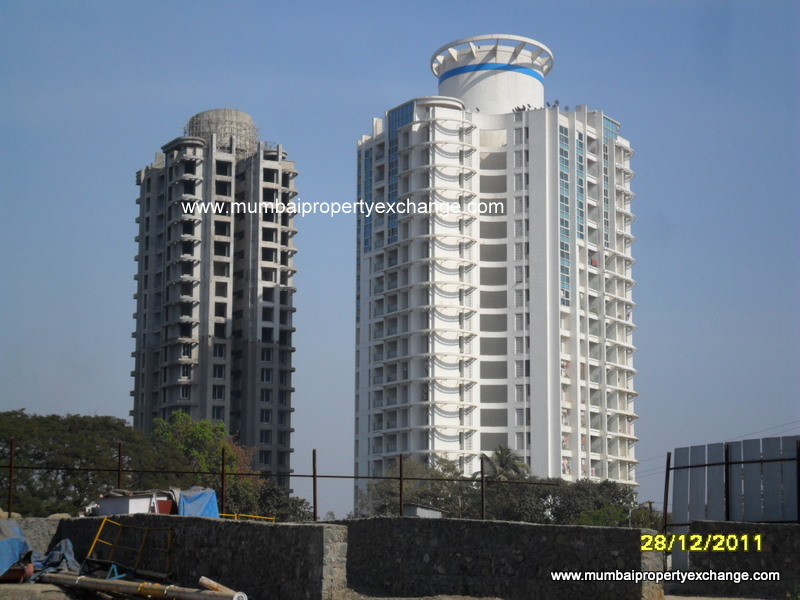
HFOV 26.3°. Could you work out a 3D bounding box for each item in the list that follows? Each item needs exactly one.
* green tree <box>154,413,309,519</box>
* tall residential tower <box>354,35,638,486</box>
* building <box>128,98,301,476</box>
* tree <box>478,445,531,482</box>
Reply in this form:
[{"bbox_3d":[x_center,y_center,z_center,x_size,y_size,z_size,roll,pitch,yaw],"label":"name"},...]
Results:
[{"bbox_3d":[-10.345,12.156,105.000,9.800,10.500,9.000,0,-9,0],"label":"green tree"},{"bbox_3d":[12.435,1.499,226.684,37.200,70.000,32.600,0,-9,1],"label":"tall residential tower"},{"bbox_3d":[-27.617,6.064,251.912,18.290,68.300,19.470,5,-10,-29],"label":"building"},{"bbox_3d":[8.775,18.229,145.000,4.800,11.620,4.800,0,-9,0],"label":"tree"}]

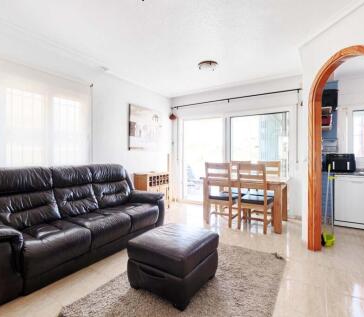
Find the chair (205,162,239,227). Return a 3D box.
[{"bbox_3d":[0.714,0.587,3.404,0.424,1.024,0.535,0,0,31],"label":"chair"}]

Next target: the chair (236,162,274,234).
[{"bbox_3d":[1.153,0.589,3.135,0.424,1.024,0.535,0,0,31],"label":"chair"}]

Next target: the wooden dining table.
[{"bbox_3d":[1.111,0.728,3.504,1.332,0.744,0.797,0,0,31],"label":"wooden dining table"}]

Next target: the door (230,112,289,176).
[{"bbox_3d":[1.543,0.060,4.096,1.181,2.038,0.061,0,0,31],"label":"door"}]

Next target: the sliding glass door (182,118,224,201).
[{"bbox_3d":[0.493,0.054,4.739,1.160,2.038,0.061,0,0,31],"label":"sliding glass door"}]

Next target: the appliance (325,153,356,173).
[{"bbox_3d":[2.772,0.084,3.474,0.380,0.310,0.320,0,0,32],"label":"appliance"}]

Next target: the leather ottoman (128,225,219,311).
[{"bbox_3d":[-0.060,0.894,1.799,0.580,0.399,0.560,0,0,33],"label":"leather ottoman"}]

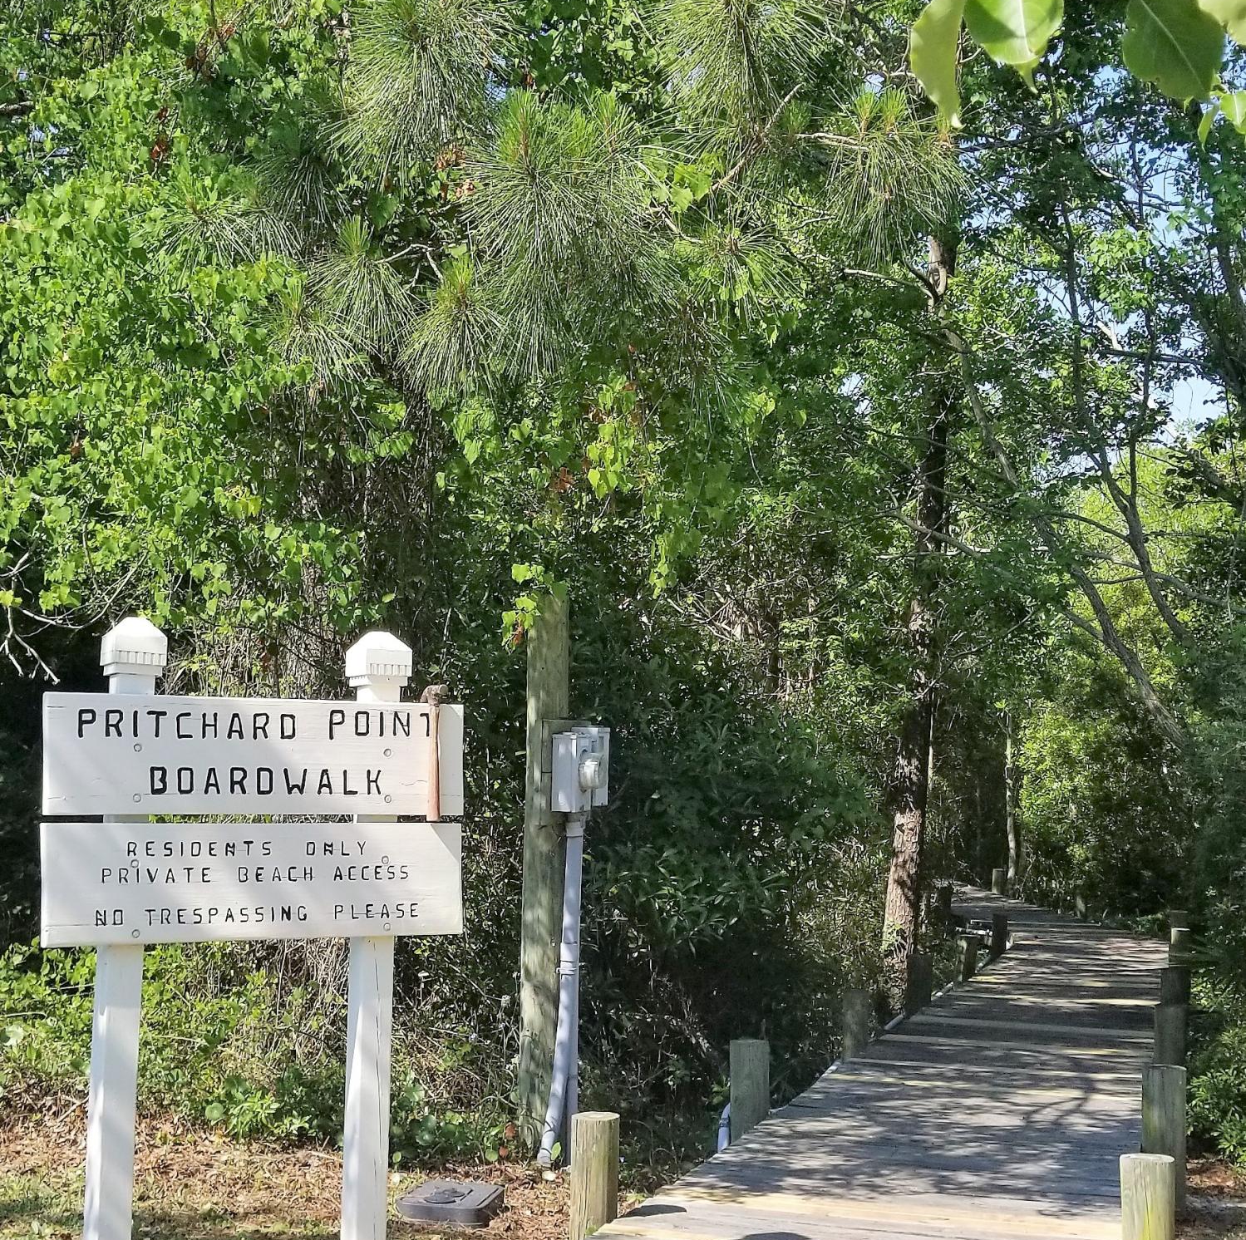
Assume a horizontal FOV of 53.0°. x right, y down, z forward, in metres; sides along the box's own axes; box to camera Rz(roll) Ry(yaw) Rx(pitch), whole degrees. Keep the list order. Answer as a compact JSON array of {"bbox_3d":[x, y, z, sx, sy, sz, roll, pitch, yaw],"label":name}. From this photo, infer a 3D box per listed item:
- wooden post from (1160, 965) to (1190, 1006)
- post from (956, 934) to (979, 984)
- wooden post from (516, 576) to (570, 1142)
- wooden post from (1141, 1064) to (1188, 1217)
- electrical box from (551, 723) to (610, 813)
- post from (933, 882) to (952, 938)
[{"bbox_3d":[2.722,1.928,6.141,0.127,0.430,0.127,-1,-5,25],"label":"wooden post"},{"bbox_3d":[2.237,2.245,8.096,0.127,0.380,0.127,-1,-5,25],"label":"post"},{"bbox_3d":[-0.300,0.924,4.652,0.158,2.058,0.158,1,-5,-4],"label":"wooden post"},{"bbox_3d":[1.692,1.622,3.900,0.127,0.437,0.127,-1,-5,25],"label":"wooden post"},{"bbox_3d":[-0.156,0.555,4.620,0.140,0.305,0.350,-1,-5,17],"label":"electrical box"},{"bbox_3d":[2.930,2.655,11.395,0.130,0.420,0.130,-1,-5,25],"label":"post"}]

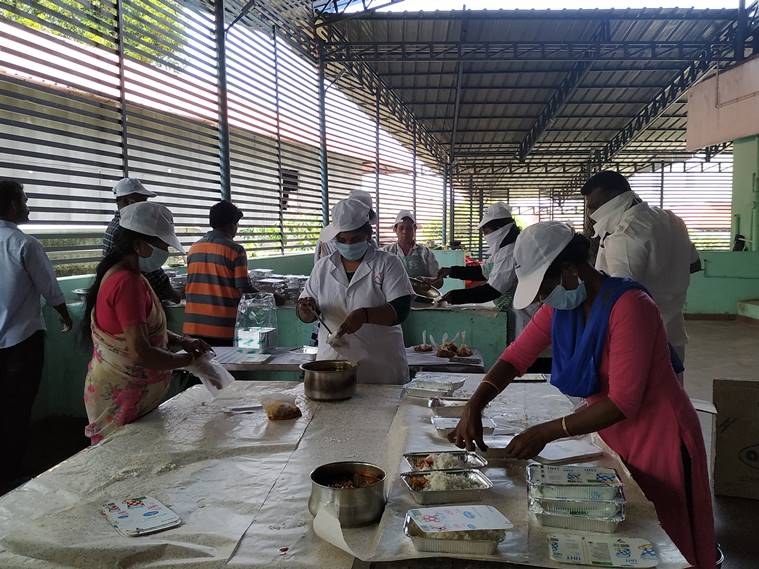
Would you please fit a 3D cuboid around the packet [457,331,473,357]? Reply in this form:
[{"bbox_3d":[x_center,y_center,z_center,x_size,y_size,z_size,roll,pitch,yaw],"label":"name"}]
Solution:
[{"bbox_3d":[0.456,0.315,2.808,0.090,0.130,0.090,0,6,0],"label":"packet"}]

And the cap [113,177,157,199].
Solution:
[{"bbox_3d":[-1.398,-0.555,3.008,0.260,0.130,0.180,-3,7,-28],"label":"cap"}]

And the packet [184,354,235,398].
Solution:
[{"bbox_3d":[-0.600,0.322,1.863,0.100,0.140,0.160,3,7,30],"label":"packet"}]

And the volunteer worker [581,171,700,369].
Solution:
[{"bbox_3d":[1.266,0.306,2.596,0.520,1.700,0.420,-4,7,-32],"label":"volunteer worker"}]

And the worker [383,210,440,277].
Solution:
[{"bbox_3d":[0.222,0.256,3.747,0.480,1.569,0.400,0,6,0],"label":"worker"}]

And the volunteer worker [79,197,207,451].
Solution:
[{"bbox_3d":[-0.802,0.481,1.860,0.460,1.522,0.430,-2,6,-16],"label":"volunteer worker"}]

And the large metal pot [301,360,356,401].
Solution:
[{"bbox_3d":[-0.206,0.389,2.122,0.220,0.120,0.220,0,6,0],"label":"large metal pot"}]

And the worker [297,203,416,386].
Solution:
[{"bbox_3d":[-0.098,0.409,2.325,0.480,1.563,0.420,2,6,18],"label":"worker"}]

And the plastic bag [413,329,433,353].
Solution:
[{"bbox_3d":[0.242,0.313,2.888,0.095,0.120,0.090,0,6,0],"label":"plastic bag"}]

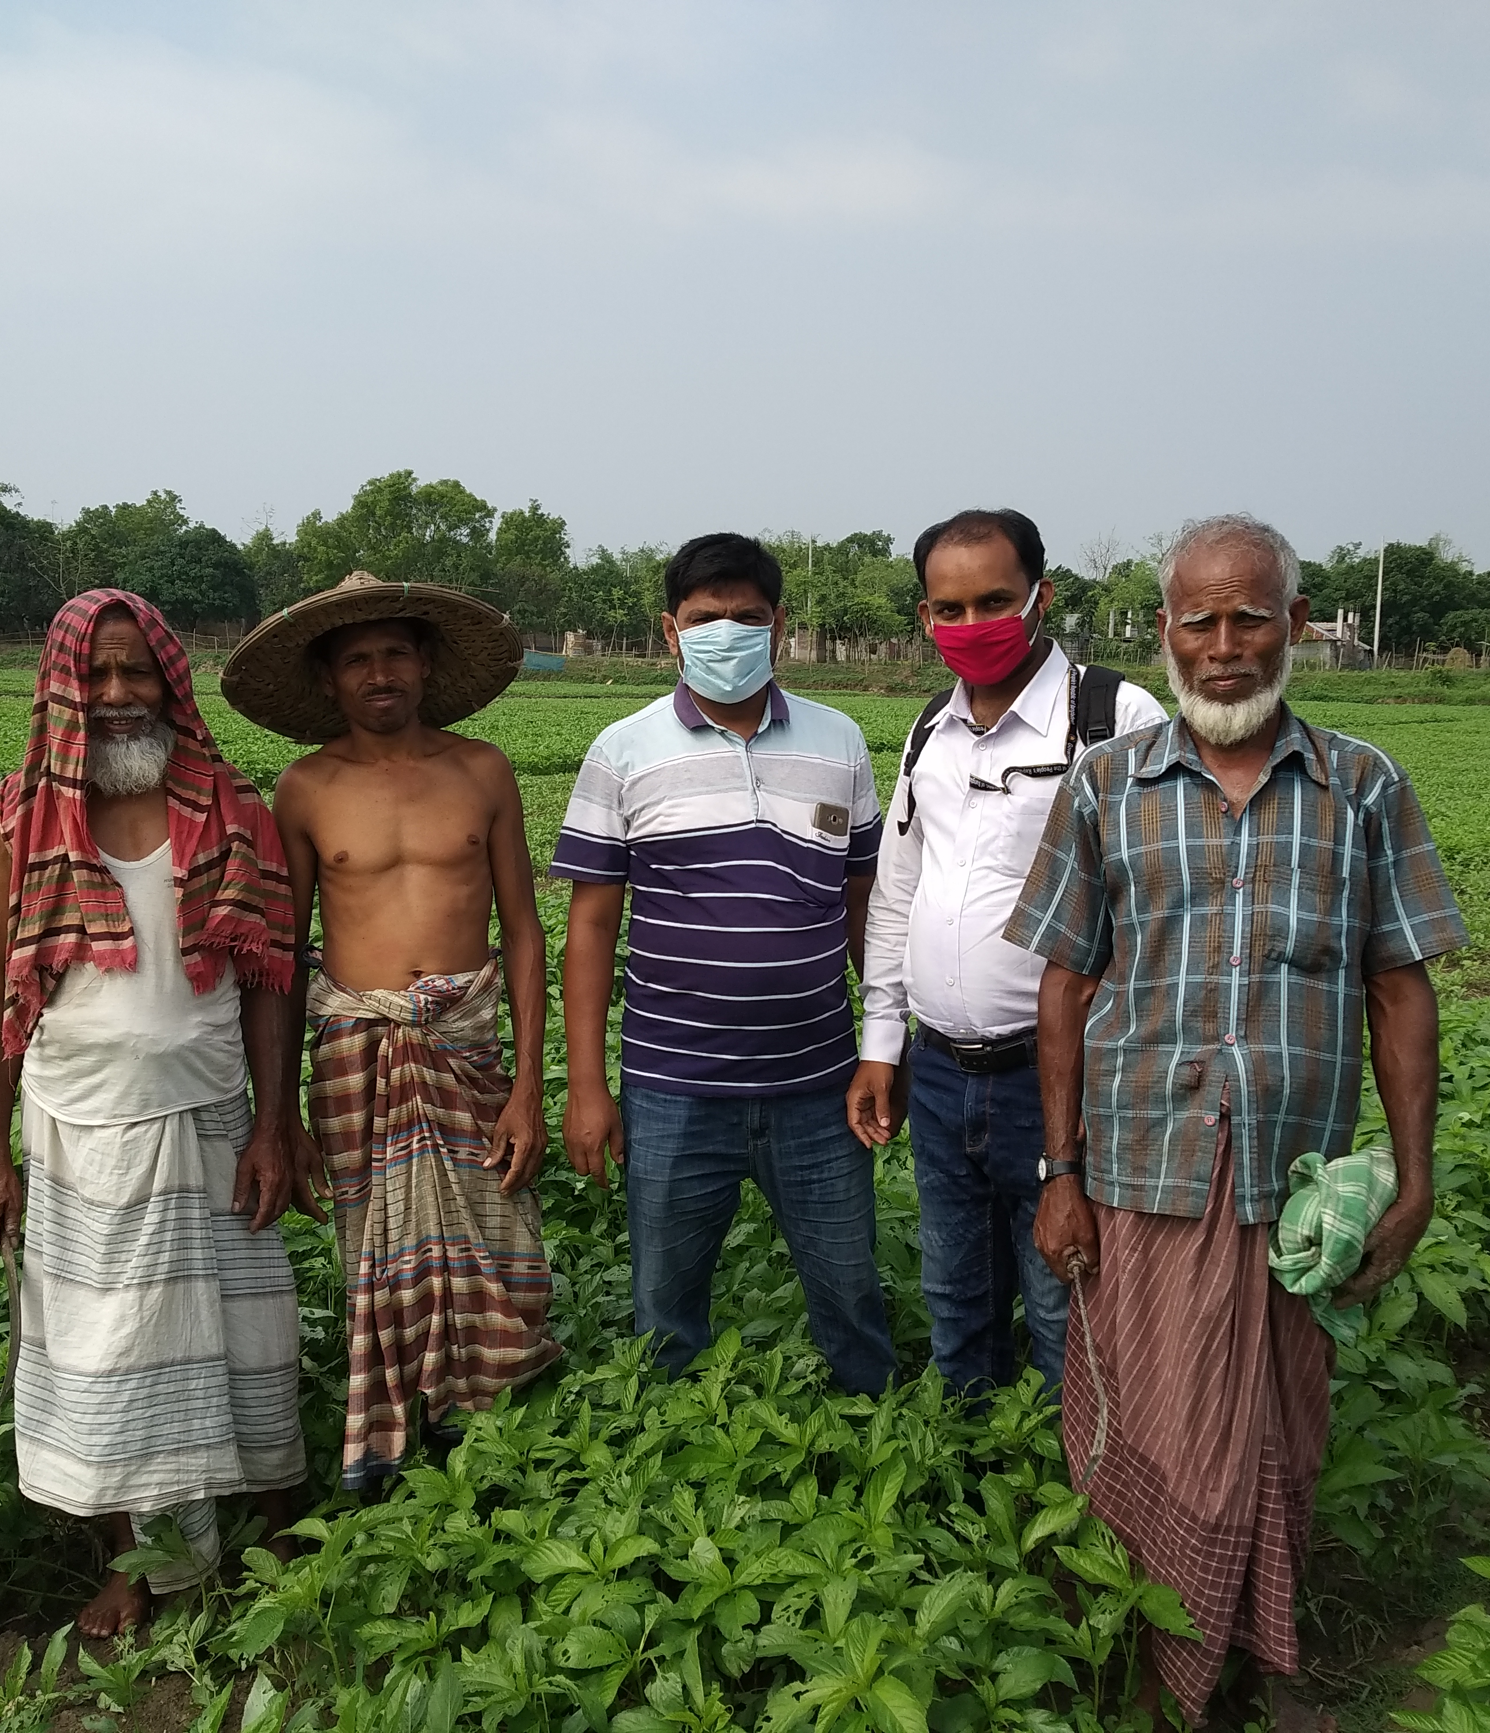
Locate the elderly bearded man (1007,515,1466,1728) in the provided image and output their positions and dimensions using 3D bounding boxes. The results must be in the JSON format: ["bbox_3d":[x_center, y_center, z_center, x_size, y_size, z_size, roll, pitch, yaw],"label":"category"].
[{"bbox_3d":[0.654,0.369,2.339,0.590,1.654,0.360,2,8,14],"label":"elderly bearded man"}]

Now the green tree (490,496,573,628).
[{"bbox_3d":[-10.017,-13.490,80.929,3.838,7.145,3.646,0,8,0],"label":"green tree"}]

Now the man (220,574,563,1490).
[{"bbox_3d":[-0.573,0.338,2.819,0.520,1.590,0.420,-2,8,-14],"label":"man"}]

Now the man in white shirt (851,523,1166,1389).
[{"bbox_3d":[0.390,0.334,2.516,0.490,1.676,0.380,5,9,34],"label":"man in white shirt"}]

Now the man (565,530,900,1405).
[{"bbox_3d":[-0.031,0.321,2.696,0.540,1.655,0.340,-1,8,-10],"label":"man"}]

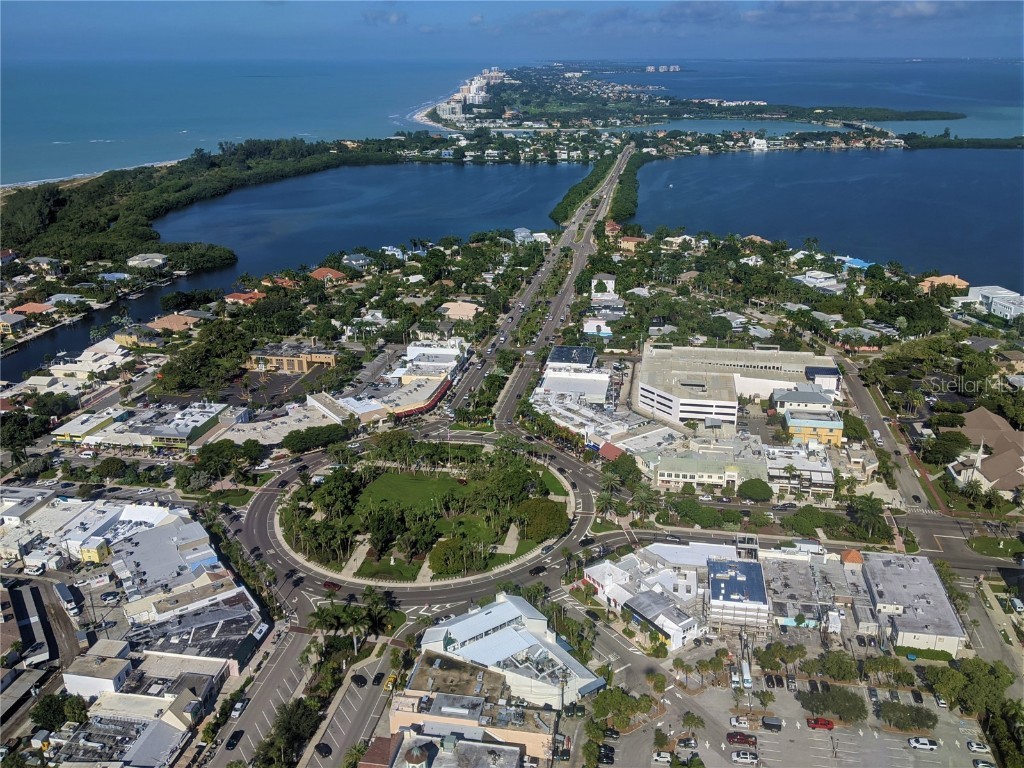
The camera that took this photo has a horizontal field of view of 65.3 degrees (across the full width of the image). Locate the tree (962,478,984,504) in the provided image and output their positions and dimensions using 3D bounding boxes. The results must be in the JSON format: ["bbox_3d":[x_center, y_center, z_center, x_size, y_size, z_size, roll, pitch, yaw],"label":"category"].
[{"bbox_3d":[164.890,38.360,283.650,6.900,9.000,6.900,0,22,0],"label":"tree"}]

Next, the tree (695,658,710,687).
[{"bbox_3d":[47.900,72.230,199.260,4.000,8.300,4.000,0,22,0],"label":"tree"}]

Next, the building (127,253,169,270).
[{"bbox_3d":[-270.860,-91.280,594.100,22.000,9.000,19.000,2,23,5],"label":"building"}]

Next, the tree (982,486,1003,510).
[{"bbox_3d":[164.430,41.130,272.840,6.200,9.600,6.200,0,22,0],"label":"tree"}]

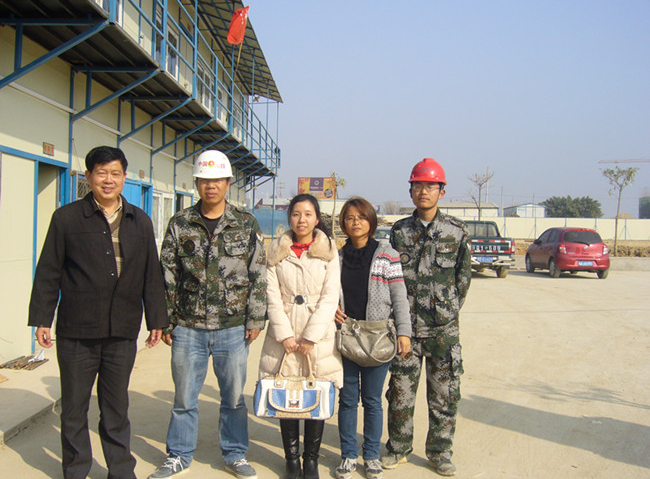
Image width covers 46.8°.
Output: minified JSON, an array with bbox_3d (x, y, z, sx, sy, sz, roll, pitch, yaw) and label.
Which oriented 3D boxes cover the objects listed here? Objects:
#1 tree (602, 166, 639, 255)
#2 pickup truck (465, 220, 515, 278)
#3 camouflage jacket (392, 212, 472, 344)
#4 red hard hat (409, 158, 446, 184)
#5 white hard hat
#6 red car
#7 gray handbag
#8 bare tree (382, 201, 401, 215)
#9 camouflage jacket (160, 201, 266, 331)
[{"bbox_3d":[11.925,-1.130,30.300,1.450,3.600,1.400,1,1,0],"label":"tree"},{"bbox_3d":[4.820,0.280,24.600,1.720,1.740,5.000,1,1,0],"label":"pickup truck"},{"bbox_3d":[0.600,0.207,4.310,0.490,0.740,0.320,1,1,15],"label":"camouflage jacket"},{"bbox_3d":[0.587,-0.388,4.280,0.215,0.150,0.270,1,4,20],"label":"red hard hat"},{"bbox_3d":[-0.606,-0.403,4.060,0.215,0.155,0.275,1,8,-5],"label":"white hard hat"},{"bbox_3d":[7.750,0.440,24.250,1.680,1.540,3.780,1,1,-2],"label":"red car"},{"bbox_3d":[0.225,0.551,4.020,0.325,0.260,0.130,1,1,3],"label":"gray handbag"},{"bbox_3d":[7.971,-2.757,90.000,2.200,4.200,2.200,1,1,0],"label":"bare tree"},{"bbox_3d":[-0.609,0.142,4.100,0.575,0.700,0.300,1,1,-2],"label":"camouflage jacket"}]

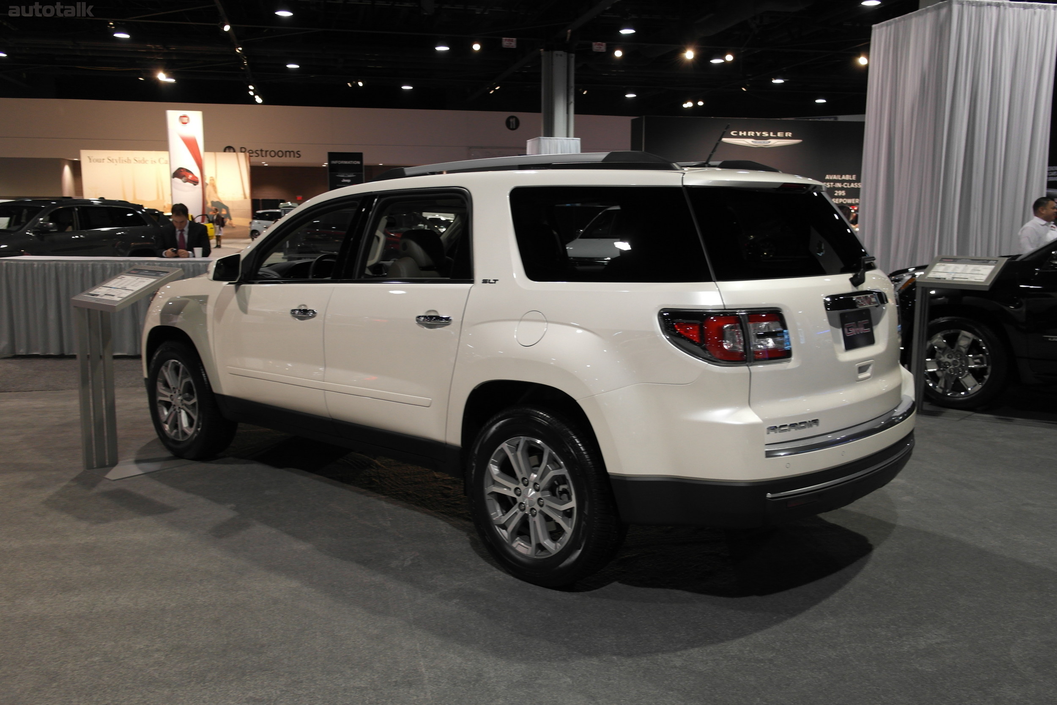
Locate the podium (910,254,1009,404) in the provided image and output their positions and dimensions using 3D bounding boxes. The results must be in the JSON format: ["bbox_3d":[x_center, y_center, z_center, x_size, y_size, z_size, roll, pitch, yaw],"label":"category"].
[{"bbox_3d":[3.400,-0.120,6.980,0.430,1.240,0.550,-8,12,-43],"label":"podium"}]

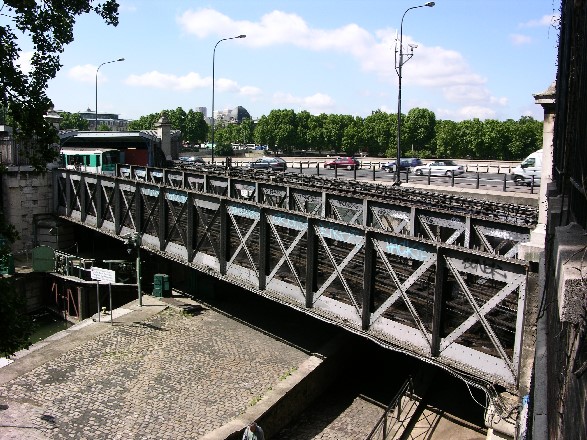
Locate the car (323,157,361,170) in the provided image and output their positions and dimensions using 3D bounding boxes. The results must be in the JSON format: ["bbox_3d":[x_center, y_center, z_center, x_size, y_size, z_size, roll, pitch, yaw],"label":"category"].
[{"bbox_3d":[5.333,-6.193,65.500,3.900,1.430,1.660,4,8,24],"label":"car"}]

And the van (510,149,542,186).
[{"bbox_3d":[17.873,-3.519,40.421,5.400,2.550,2.000,5,8,30],"label":"van"}]

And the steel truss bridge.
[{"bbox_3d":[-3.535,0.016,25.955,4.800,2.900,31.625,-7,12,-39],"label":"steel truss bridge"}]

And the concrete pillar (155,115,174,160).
[{"bbox_3d":[-13.583,-8.620,62.000,1.300,5.000,1.300,-5,9,-40],"label":"concrete pillar"}]

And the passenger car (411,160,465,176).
[{"bbox_3d":[13.017,-4.611,53.500,4.400,1.400,1.730,4,8,25],"label":"passenger car"}]

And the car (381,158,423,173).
[{"bbox_3d":[11.782,-5.935,64.500,4.200,1.560,1.720,5,8,28],"label":"car"}]

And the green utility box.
[{"bbox_3d":[-7.712,3.900,34.800,0.800,1.380,0.700,4,8,20],"label":"green utility box"}]

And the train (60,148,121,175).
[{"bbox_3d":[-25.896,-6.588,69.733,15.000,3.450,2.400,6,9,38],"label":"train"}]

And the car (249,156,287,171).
[{"bbox_3d":[-2.808,-6.065,64.000,4.100,1.450,1.700,6,9,36],"label":"car"}]

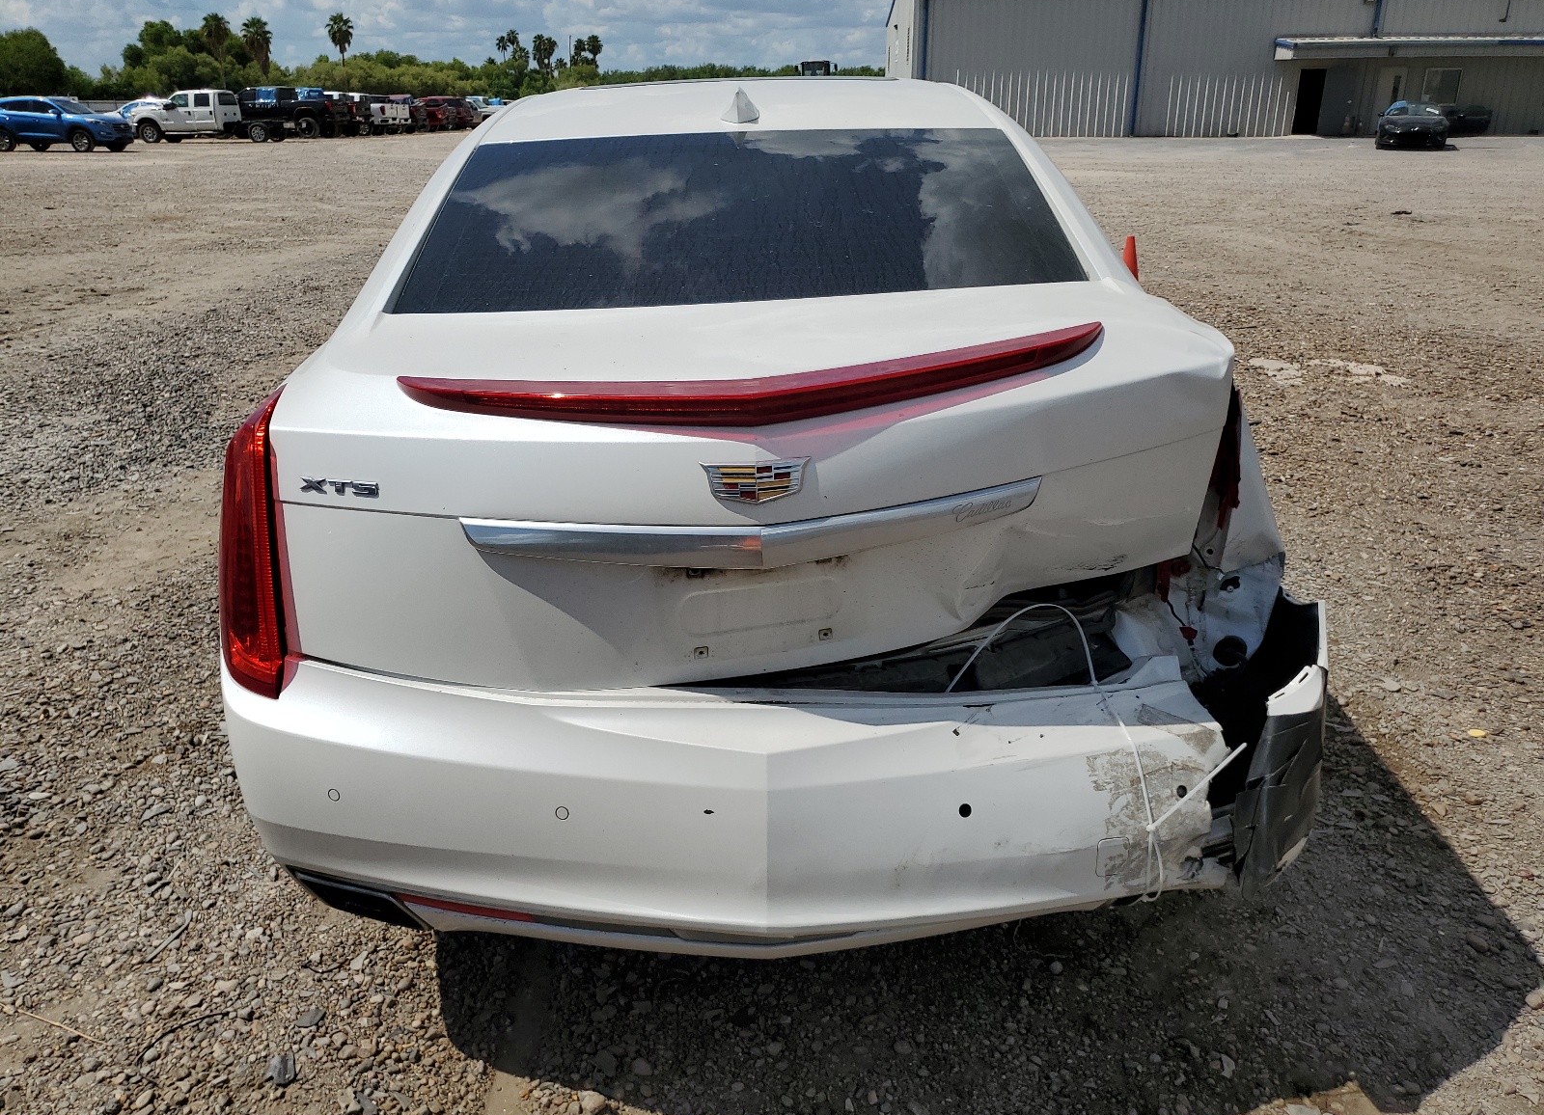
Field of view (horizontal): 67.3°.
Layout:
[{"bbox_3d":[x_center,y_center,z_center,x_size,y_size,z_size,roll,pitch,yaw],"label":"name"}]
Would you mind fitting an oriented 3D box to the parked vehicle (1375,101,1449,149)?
[{"bbox_3d":[19.202,-13.131,35.101,1.780,1.260,4.100,10,24,24],"label":"parked vehicle"}]

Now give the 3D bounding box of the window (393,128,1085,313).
[{"bbox_3d":[-0.063,-0.716,2.329,1.290,0.120,0.677,-3,47,-3],"label":"window"}]

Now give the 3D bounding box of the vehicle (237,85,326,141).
[{"bbox_3d":[-21.914,-19.829,51.700,5.950,2.020,2.030,3,22,9],"label":"vehicle"}]

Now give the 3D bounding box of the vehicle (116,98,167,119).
[{"bbox_3d":[-30.478,-21.215,56.079,4.650,1.680,1.880,1,21,3],"label":"vehicle"}]

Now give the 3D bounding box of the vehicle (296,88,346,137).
[{"bbox_3d":[-21.484,-20.725,54.000,5.850,1.980,2.030,4,22,10],"label":"vehicle"}]

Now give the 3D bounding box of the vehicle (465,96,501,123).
[{"bbox_3d":[-16.733,-24.977,65.000,4.900,1.700,1.880,3,22,9],"label":"vehicle"}]

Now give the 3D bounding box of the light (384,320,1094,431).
[{"bbox_3d":[-0.022,-0.263,1.685,1.110,0.080,0.270,-5,21,-3],"label":"light"}]

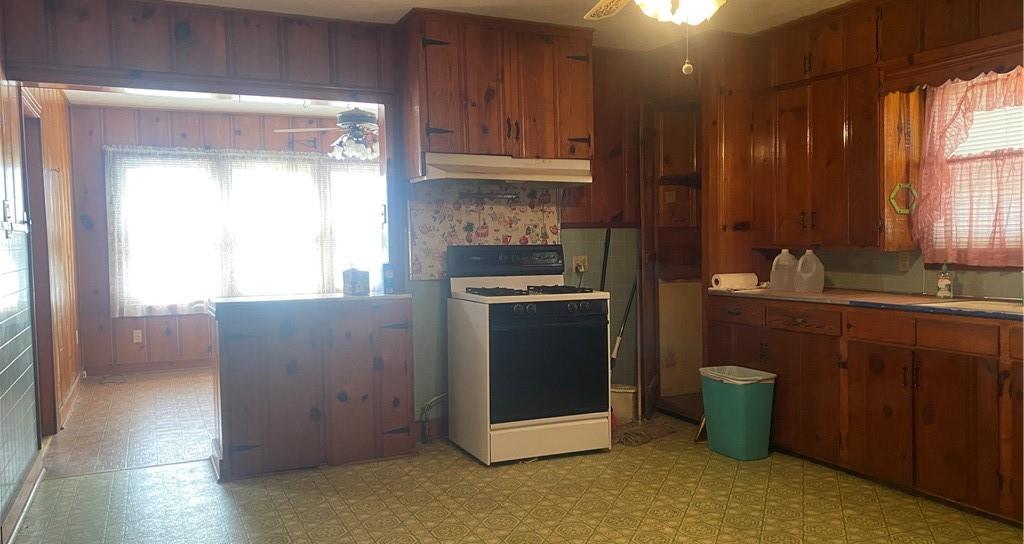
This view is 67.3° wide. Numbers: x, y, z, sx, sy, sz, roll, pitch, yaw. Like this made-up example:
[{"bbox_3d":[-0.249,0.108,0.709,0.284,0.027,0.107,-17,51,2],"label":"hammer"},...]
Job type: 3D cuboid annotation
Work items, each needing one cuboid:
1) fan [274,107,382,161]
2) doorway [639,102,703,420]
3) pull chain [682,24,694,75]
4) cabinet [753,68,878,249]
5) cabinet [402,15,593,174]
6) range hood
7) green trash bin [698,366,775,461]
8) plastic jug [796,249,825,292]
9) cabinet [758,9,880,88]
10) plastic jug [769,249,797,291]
[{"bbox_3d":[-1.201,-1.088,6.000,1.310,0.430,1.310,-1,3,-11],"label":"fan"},{"bbox_3d":[1.153,-0.072,5.300,0.128,2.138,0.621,-2,3,-25],"label":"doorway"},{"bbox_3d":[0.590,-0.747,2.570,0.036,0.175,0.036,-1,3,0],"label":"pull chain"},{"bbox_3d":[1.938,-0.653,4.685,0.293,1.014,0.998,-2,3,-25],"label":"cabinet"},{"bbox_3d":[-0.079,-1.034,4.690,1.156,0.925,0.325,-2,3,-25],"label":"cabinet"},{"bbox_3d":[-0.058,-0.614,4.704,1.070,0.155,0.345,-2,3,-25],"label":"range hood"},{"bbox_3d":[1.278,0.799,4.372,0.265,0.465,0.370,-2,3,-25],"label":"green trash bin"},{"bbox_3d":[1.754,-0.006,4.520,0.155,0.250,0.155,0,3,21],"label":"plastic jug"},{"bbox_3d":[1.919,-1.333,4.671,0.293,0.346,0.954,-2,3,-25],"label":"cabinet"},{"bbox_3d":[1.684,-0.014,4.779,0.152,0.256,0.152,-2,3,-25],"label":"plastic jug"}]

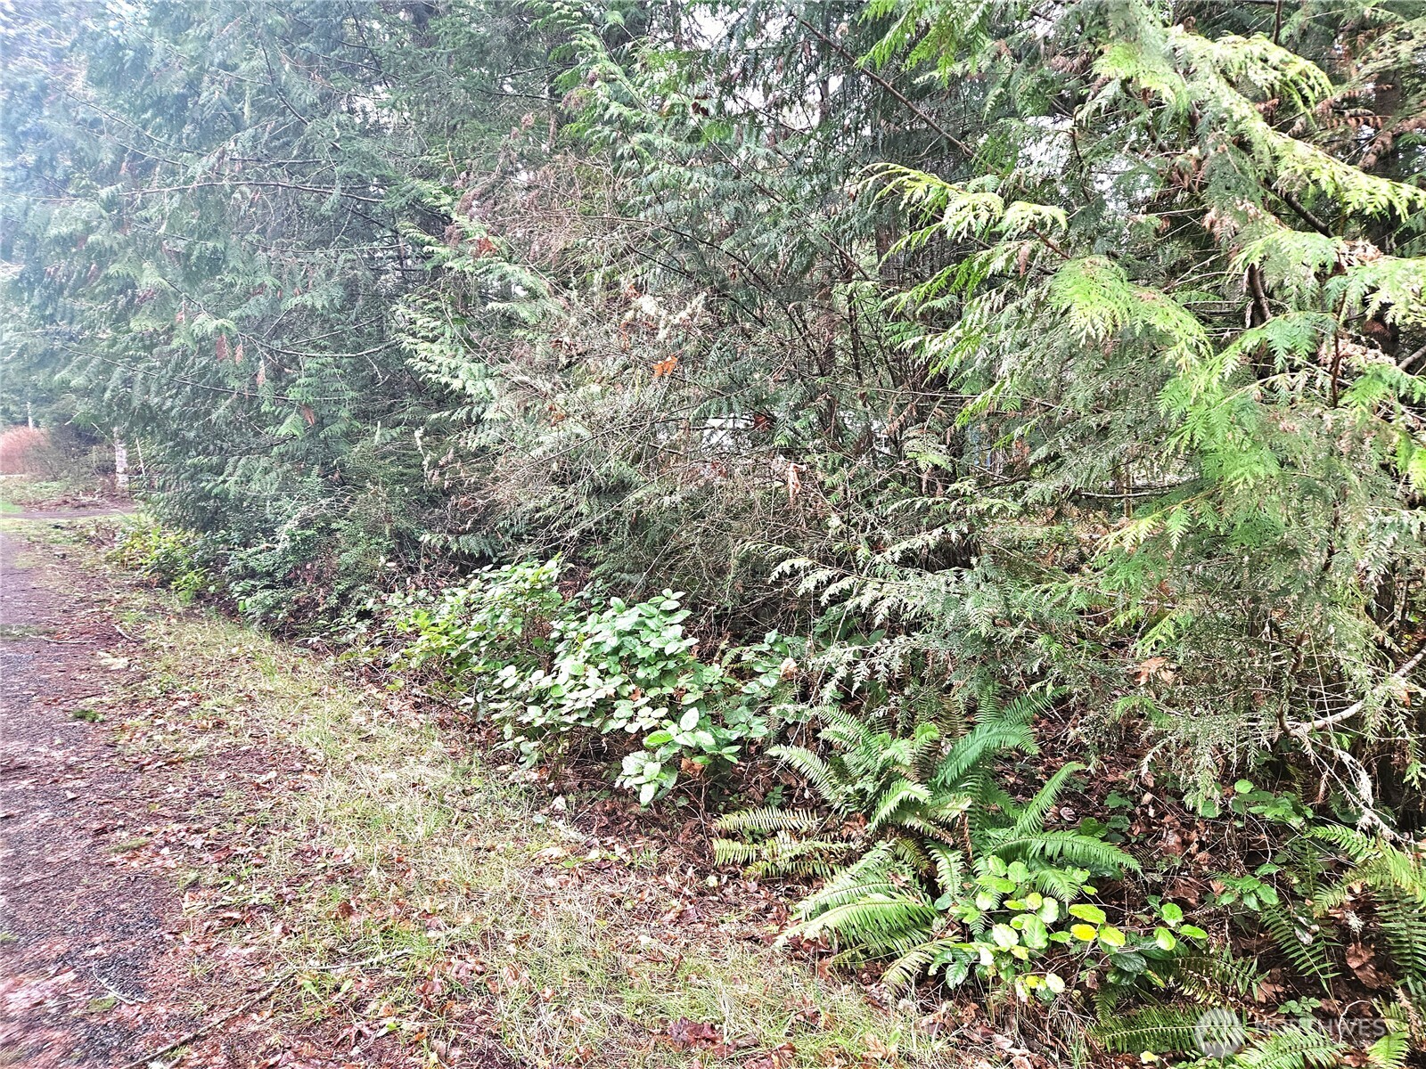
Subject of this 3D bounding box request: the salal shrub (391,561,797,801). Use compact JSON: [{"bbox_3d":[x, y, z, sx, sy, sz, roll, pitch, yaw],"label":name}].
[{"bbox_3d":[-0.688,0.618,4.987,0.940,0.830,2.350,-4,6,-38],"label":"salal shrub"}]

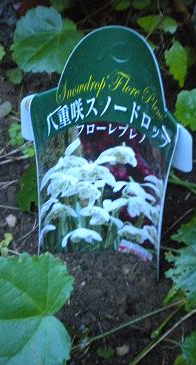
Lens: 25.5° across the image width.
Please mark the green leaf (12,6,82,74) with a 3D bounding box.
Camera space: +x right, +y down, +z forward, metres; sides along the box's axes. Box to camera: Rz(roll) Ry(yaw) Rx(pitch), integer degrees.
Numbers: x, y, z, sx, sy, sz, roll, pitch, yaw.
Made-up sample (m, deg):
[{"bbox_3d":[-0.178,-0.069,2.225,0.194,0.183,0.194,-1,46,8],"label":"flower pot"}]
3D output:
[{"bbox_3d":[-0.048,-0.131,0.400,0.064,0.015,0.064,8,82,-3],"label":"green leaf"}]

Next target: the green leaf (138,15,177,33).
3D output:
[{"bbox_3d":[0.056,-0.150,0.410,0.036,0.009,0.017,0,60,0],"label":"green leaf"}]

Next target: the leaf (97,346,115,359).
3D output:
[{"bbox_3d":[0.005,0.096,0.245,0.010,0.002,0.008,0,56,1],"label":"leaf"}]

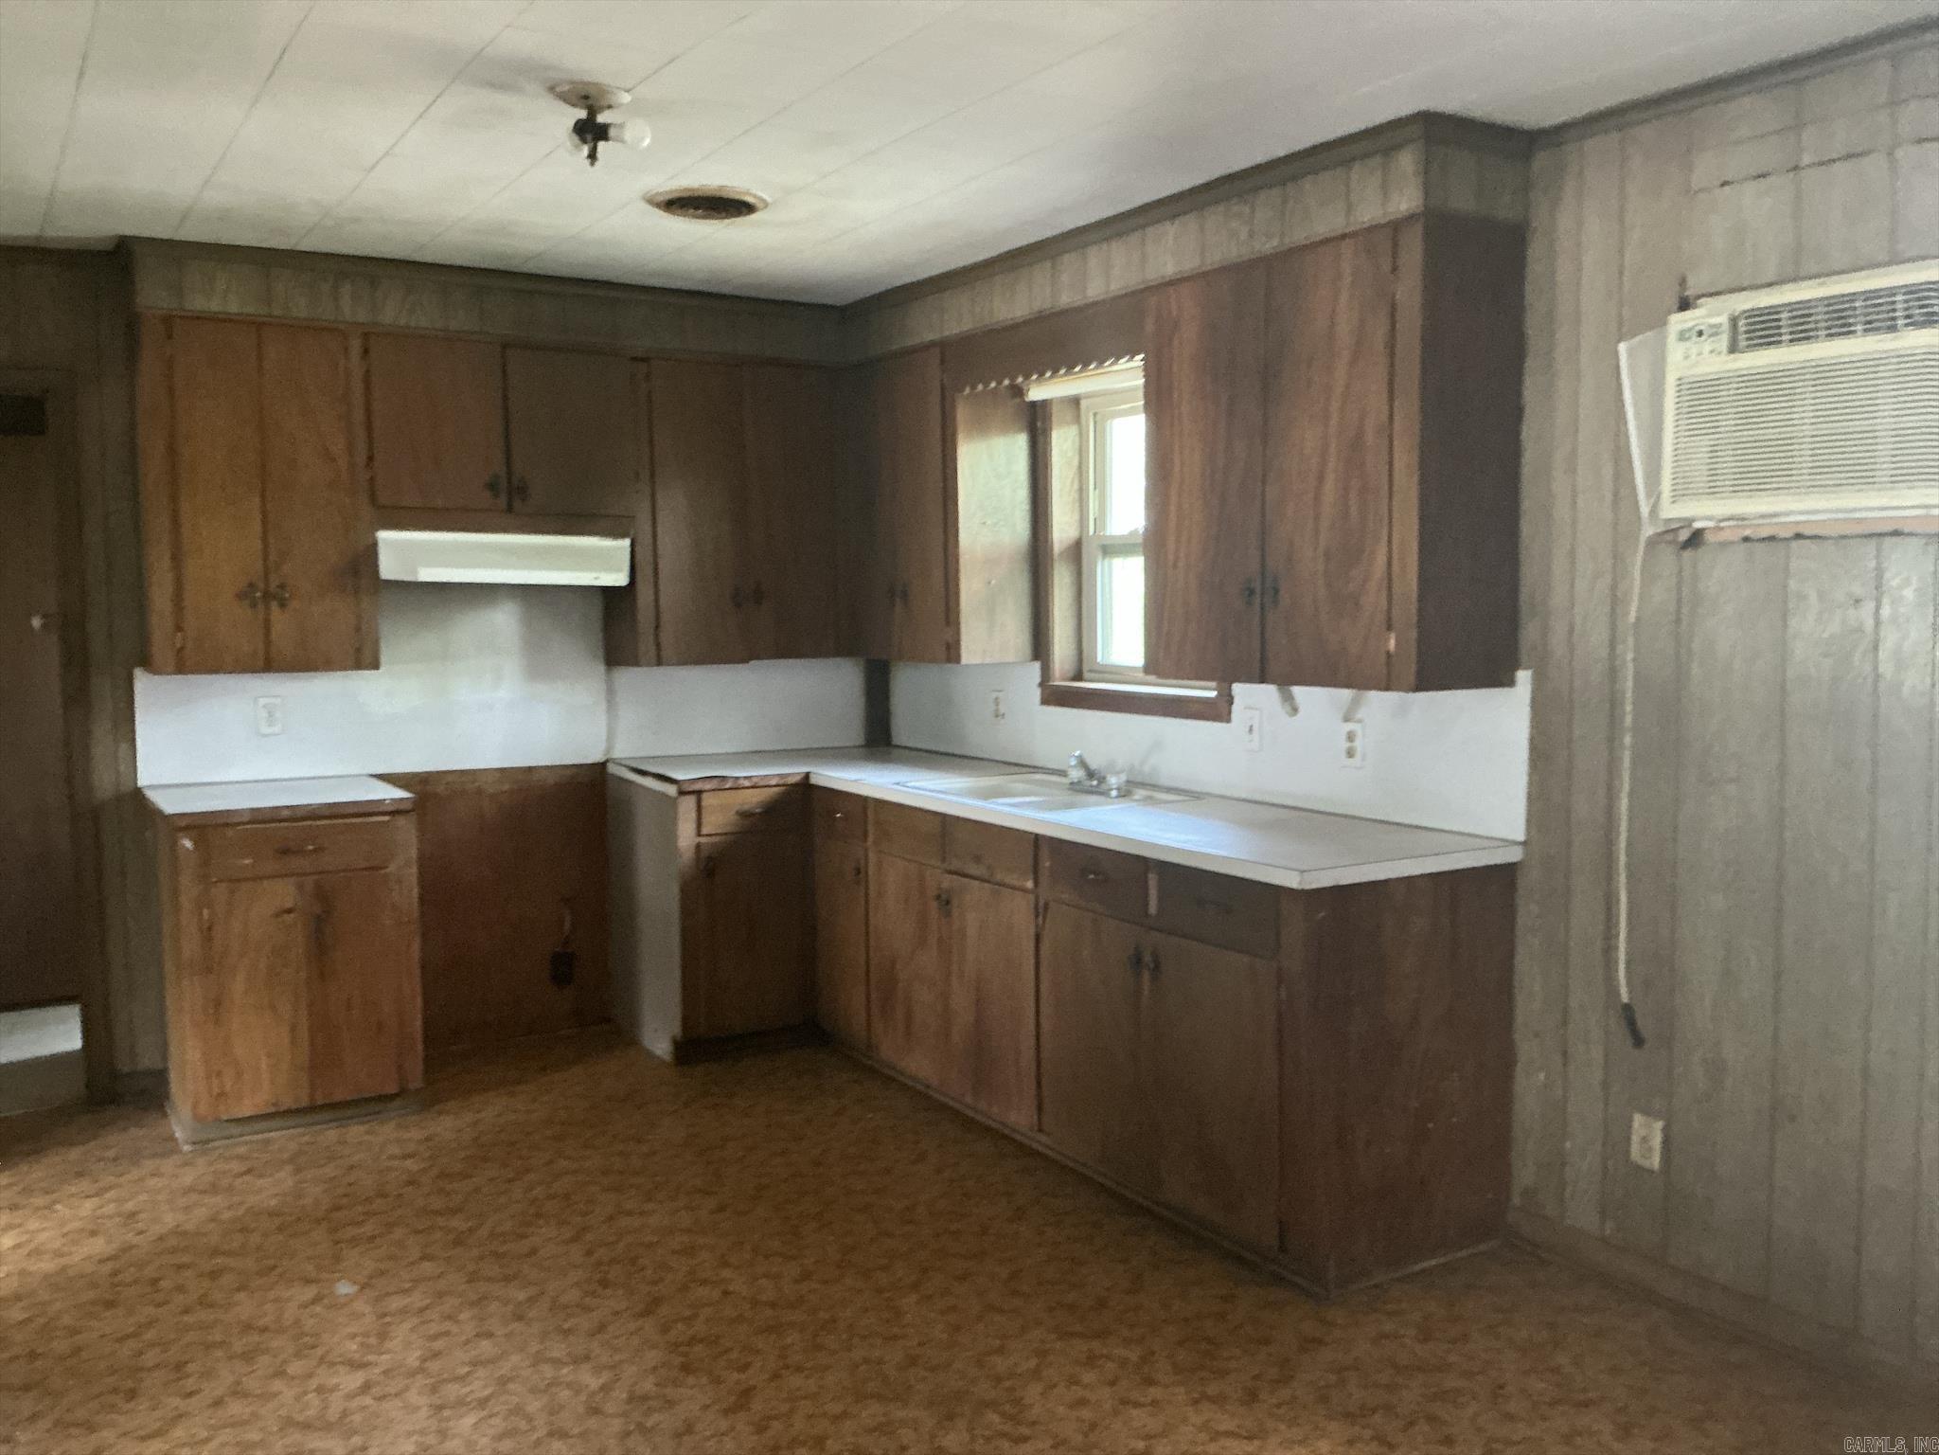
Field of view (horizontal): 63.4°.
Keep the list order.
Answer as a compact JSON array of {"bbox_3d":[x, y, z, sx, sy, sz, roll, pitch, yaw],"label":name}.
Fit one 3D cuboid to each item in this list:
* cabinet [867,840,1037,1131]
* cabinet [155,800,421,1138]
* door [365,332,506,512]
[{"bbox_3d":[0.198,0.681,4.528,0.619,0.647,0.910,-3,6,-32],"label":"cabinet"},{"bbox_3d":[-1.990,0.664,4.566,0.625,0.876,0.609,-3,6,-32],"label":"cabinet"},{"bbox_3d":[-1.591,-0.908,4.715,0.392,0.504,0.044,-3,5,-32],"label":"door"}]

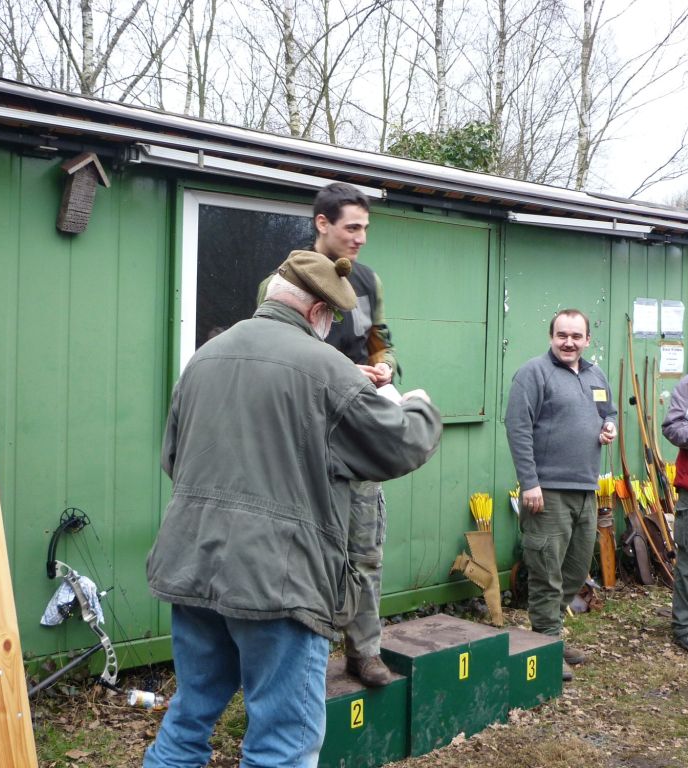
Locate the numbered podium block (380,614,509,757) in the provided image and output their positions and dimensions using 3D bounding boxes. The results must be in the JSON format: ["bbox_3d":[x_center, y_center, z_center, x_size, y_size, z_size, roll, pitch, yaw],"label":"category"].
[{"bbox_3d":[0.348,1.230,4.067,0.594,0.374,0.388,0,1,-43],"label":"numbered podium block"}]

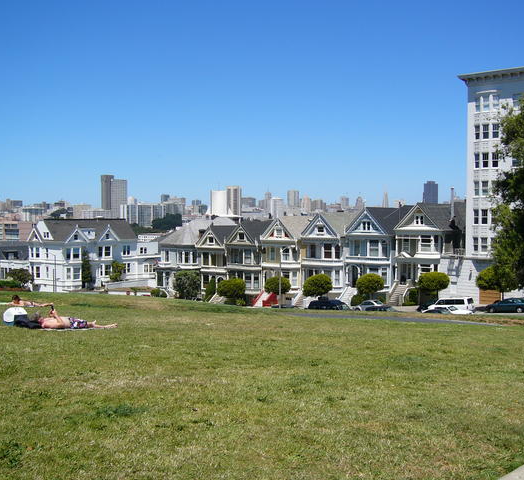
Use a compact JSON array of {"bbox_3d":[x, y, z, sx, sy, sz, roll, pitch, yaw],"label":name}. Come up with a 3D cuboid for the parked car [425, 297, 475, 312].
[{"bbox_3d":[20.850,7.328,71.830,4.800,1.850,1.860,-4,-1,40],"label":"parked car"}]

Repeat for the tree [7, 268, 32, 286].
[{"bbox_3d":[-41.799,6.715,112.000,4.500,3.700,4.300,-1,2,-20],"label":"tree"}]

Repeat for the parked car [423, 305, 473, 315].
[{"bbox_3d":[17.800,7.050,62.000,4.550,1.450,1.760,-4,-1,42],"label":"parked car"}]

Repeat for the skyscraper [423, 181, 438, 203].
[{"bbox_3d":[801.611,-159.087,3073.000,46.000,237.000,72.000,2,2,40],"label":"skyscraper"}]

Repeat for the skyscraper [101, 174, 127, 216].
[{"bbox_3d":[-266.203,-77.082,1160.000,33.000,80.000,33.000,2,2,40],"label":"skyscraper"}]

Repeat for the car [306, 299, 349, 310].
[{"bbox_3d":[8.212,8.116,76.107,4.900,1.780,1.920,-4,-1,40],"label":"car"}]

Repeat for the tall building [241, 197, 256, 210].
[{"bbox_3d":[-33.380,-86.540,1600.000,34.000,38.000,34.000,2,2,40],"label":"tall building"}]

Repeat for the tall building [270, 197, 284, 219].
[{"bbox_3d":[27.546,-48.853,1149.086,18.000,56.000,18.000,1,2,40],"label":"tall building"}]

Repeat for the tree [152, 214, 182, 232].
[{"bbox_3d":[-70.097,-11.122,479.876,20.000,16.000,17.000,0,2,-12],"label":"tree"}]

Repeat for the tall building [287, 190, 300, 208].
[{"bbox_3d":[100.603,-121.650,2097.428,26.000,78.000,26.000,1,2,40],"label":"tall building"}]

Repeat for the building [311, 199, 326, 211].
[{"bbox_3d":[213.043,-122.547,2440.000,45.000,60.000,40.000,2,2,40],"label":"building"}]

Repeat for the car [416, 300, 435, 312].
[{"bbox_3d":[18.793,7.278,70.500,4.500,1.480,1.780,-4,-1,42],"label":"car"}]

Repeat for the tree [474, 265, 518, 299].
[{"bbox_3d":[26.723,5.326,73.918,4.500,5.000,4.300,1,2,40],"label":"tree"}]

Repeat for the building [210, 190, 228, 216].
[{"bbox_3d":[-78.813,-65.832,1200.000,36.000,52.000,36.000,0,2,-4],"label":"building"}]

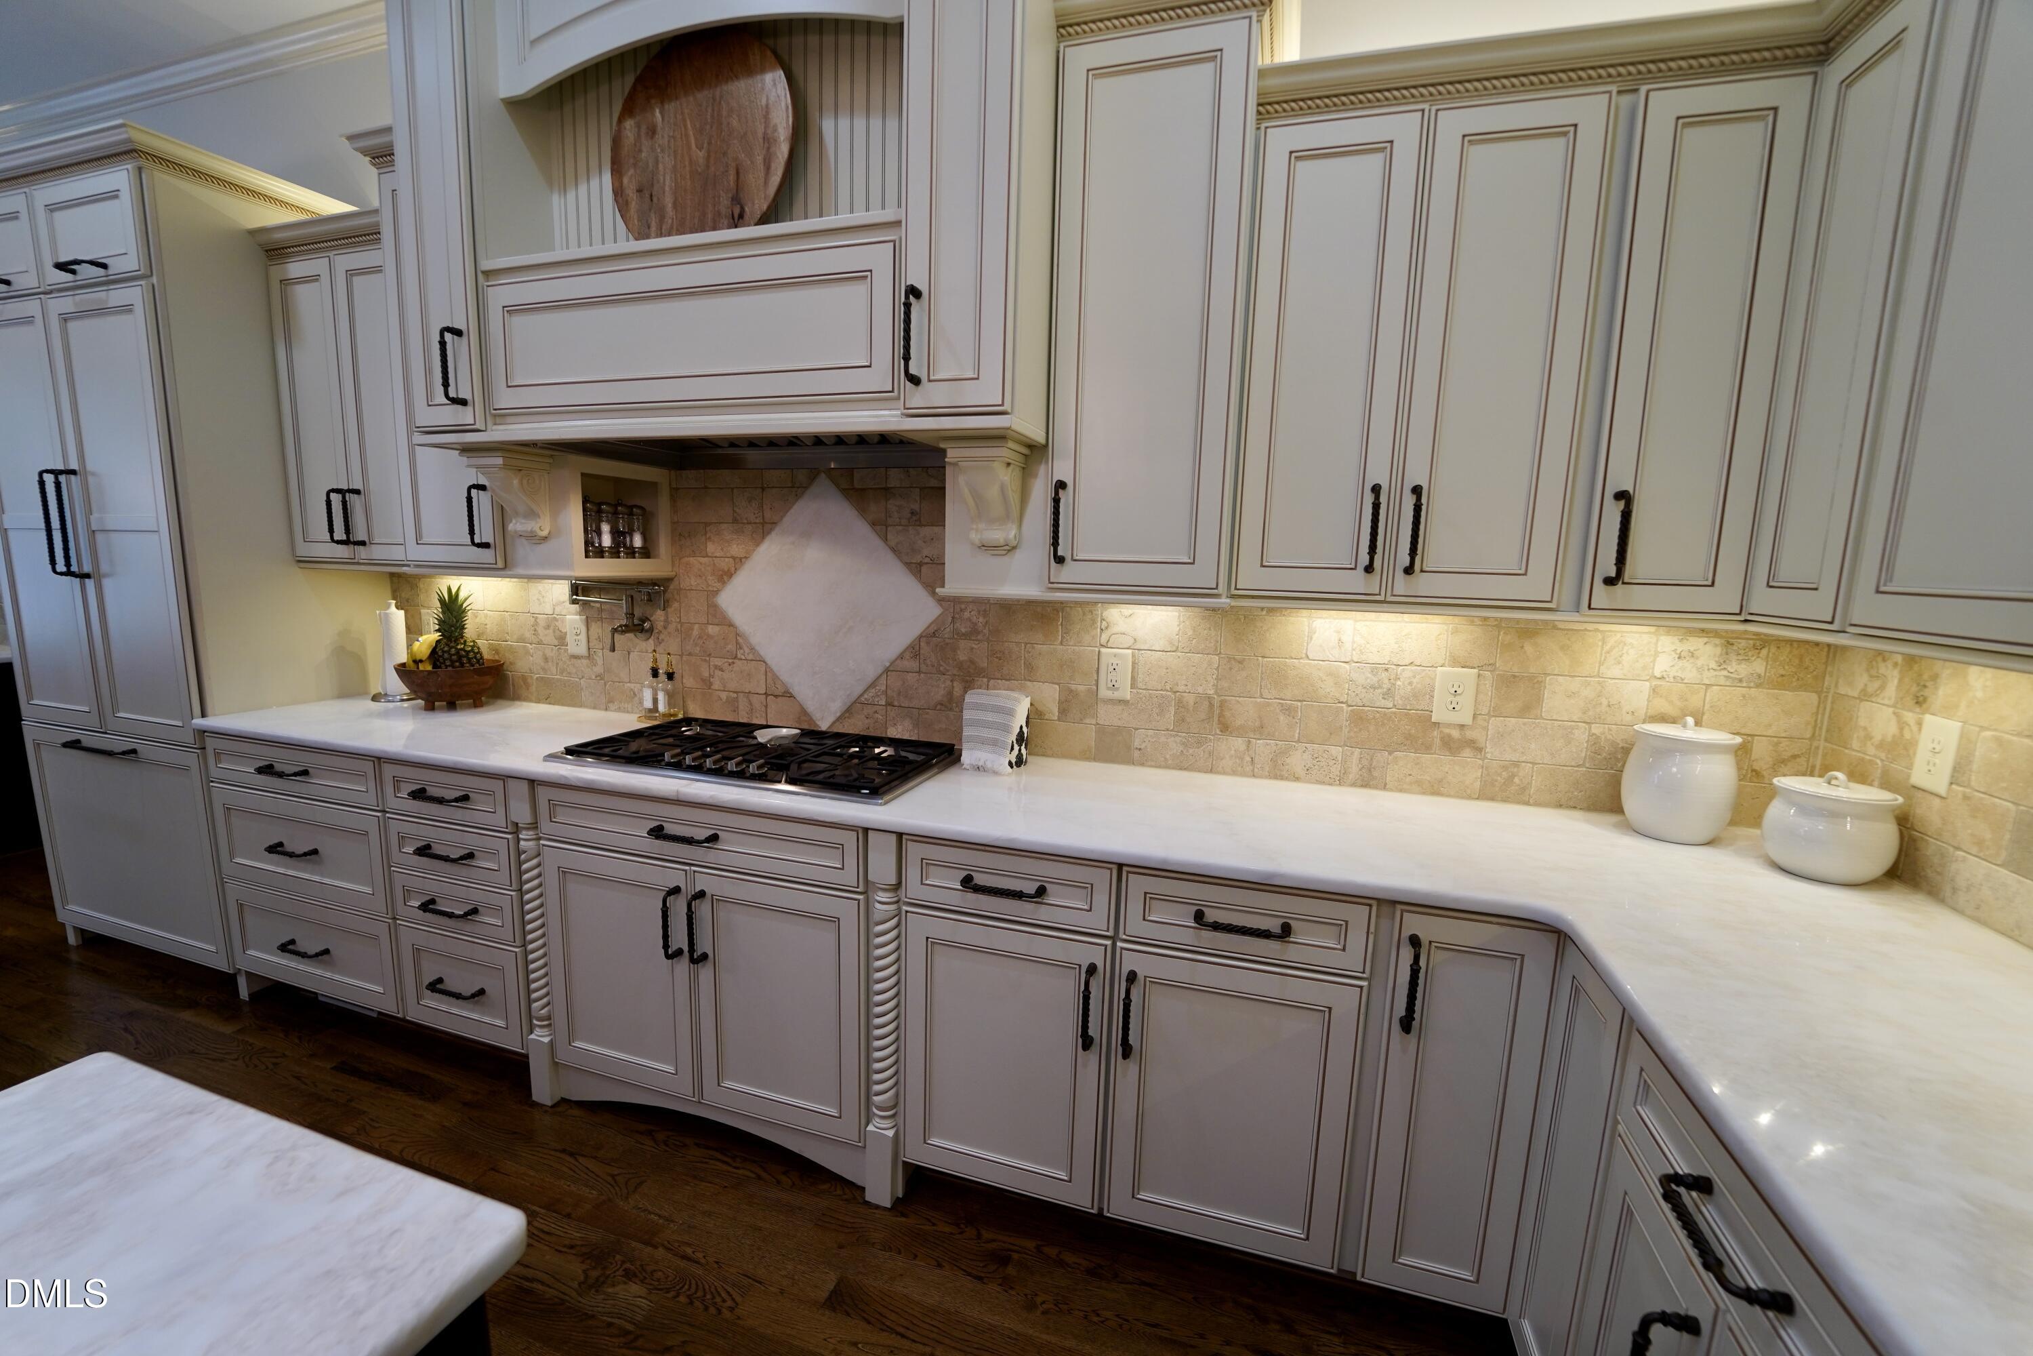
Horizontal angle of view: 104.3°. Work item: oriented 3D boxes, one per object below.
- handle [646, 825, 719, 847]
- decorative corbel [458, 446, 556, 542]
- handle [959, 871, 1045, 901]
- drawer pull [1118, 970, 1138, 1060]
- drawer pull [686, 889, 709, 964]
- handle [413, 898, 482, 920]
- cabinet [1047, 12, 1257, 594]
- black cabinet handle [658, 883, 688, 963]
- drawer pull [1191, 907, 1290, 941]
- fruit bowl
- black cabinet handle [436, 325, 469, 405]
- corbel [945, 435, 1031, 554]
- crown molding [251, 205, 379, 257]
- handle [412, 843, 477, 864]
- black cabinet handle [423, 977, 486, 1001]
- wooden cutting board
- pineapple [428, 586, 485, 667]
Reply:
[{"bbox_3d":[-0.777,0.367,1.846,0.176,0.016,0.038,4,9,16],"label":"handle"},{"bbox_3d":[-1.341,-0.480,2.091,0.153,0.241,0.142,4,9,17],"label":"decorative corbel"},{"bbox_3d":[-0.030,0.429,1.627,0.176,0.016,0.038,4,9,16],"label":"handle"},{"bbox_3d":[0.219,0.661,1.538,0.019,0.169,0.045,4,9,17],"label":"drawer pull"},{"bbox_3d":[-0.754,0.586,1.864,0.016,0.176,0.038,4,9,16],"label":"drawer pull"},{"bbox_3d":[-1.514,0.617,2.105,0.176,0.016,0.038,4,9,16],"label":"handle"},{"bbox_3d":[0.315,-0.750,1.804,0.378,1.092,0.390,4,9,16],"label":"cabinet"},{"bbox_3d":[-0.802,0.578,1.852,0.019,0.169,0.045,4,9,17],"label":"black cabinet handle"},{"bbox_3d":[0.415,0.457,1.452,0.169,0.019,0.045,4,9,17],"label":"drawer pull"},{"bbox_3d":[-1.884,0.033,2.634,0.302,0.141,0.302,1,8,0],"label":"fruit bowl"},{"bbox_3d":[-1.308,-0.725,1.842,0.019,0.169,0.045,4,9,17],"label":"black cabinet handle"},{"bbox_3d":[-0.065,-0.379,1.702,0.142,0.230,0.162,4,9,16],"label":"corbel"},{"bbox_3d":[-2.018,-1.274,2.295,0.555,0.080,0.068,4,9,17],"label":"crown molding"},{"bbox_3d":[-1.505,0.462,2.080,0.176,0.016,0.038,4,9,16],"label":"handle"},{"bbox_3d":[-1.515,0.839,2.135,0.176,0.016,0.038,4,9,16],"label":"black cabinet handle"},{"bbox_3d":[-0.708,-1.196,1.780,0.490,0.490,0.022,4,3,17],"label":"wooden cutting board"},{"bbox_3d":[-1.784,-0.116,2.513,0.145,0.345,0.145,4,9,17],"label":"pineapple"}]

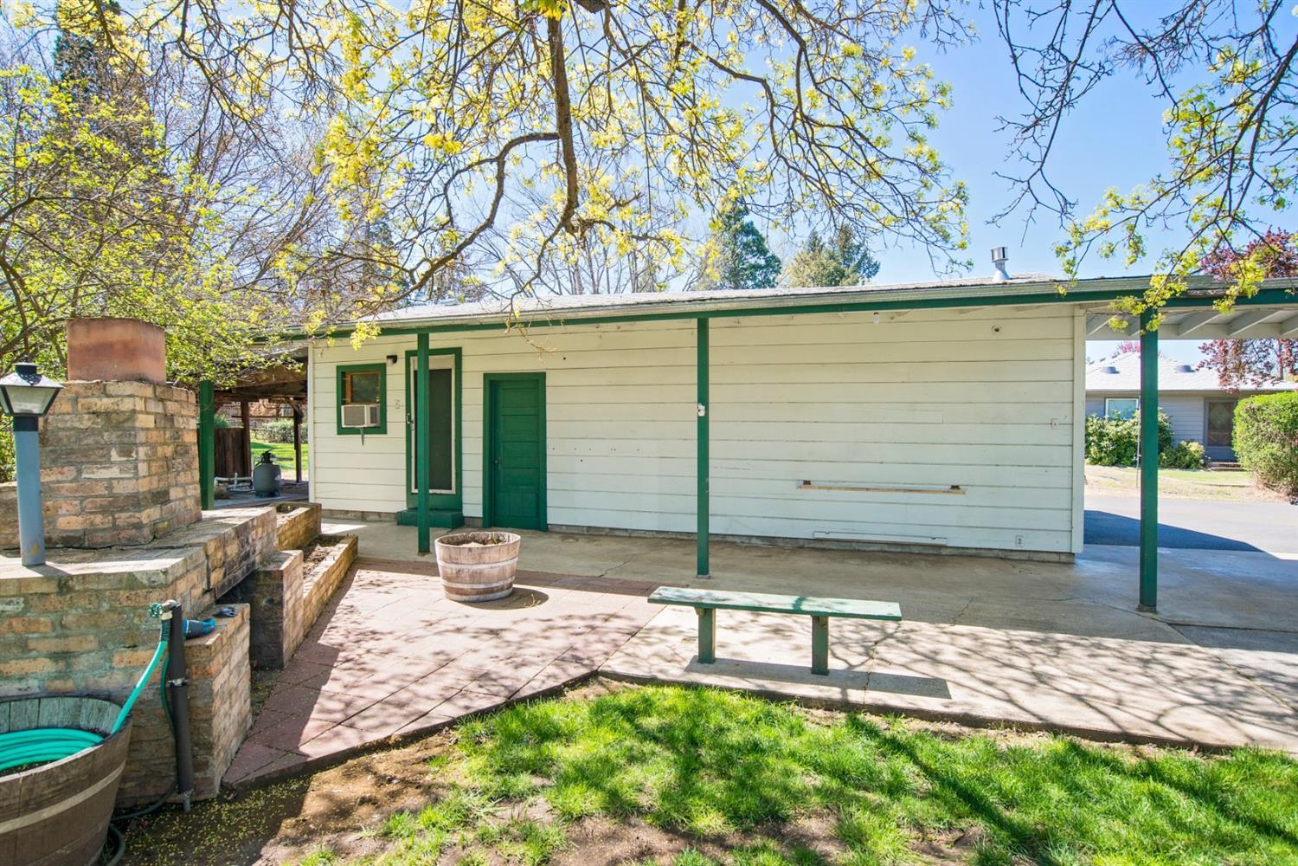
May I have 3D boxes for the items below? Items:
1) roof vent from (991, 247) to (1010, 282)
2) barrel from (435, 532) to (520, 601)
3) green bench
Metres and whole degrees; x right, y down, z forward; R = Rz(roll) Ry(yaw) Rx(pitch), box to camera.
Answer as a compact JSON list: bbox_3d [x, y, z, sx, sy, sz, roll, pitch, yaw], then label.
[{"bbox_3d":[4.175,-1.990,7.700,0.200,0.410,0.200,0,1,16],"label":"roof vent"},{"bbox_3d":[-1.461,1.148,5.560,0.705,0.470,0.705,0,1,0],"label":"barrel"},{"bbox_3d":[0.762,1.250,4.035,1.495,0.420,0.303,0,1,16],"label":"green bench"}]

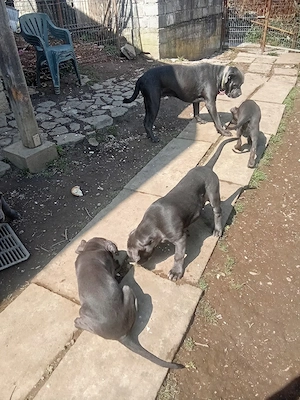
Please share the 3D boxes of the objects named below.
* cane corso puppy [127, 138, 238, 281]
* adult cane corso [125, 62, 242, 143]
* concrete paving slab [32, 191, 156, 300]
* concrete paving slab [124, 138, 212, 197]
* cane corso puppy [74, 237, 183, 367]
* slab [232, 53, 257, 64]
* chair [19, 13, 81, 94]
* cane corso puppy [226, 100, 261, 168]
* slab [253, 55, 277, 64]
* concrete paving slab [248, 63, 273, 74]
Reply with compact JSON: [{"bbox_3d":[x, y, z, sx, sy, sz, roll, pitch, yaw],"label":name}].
[{"bbox_3d":[0.191,0.029,1.732,0.689,0.585,0.286,-30,44,-35],"label":"cane corso puppy"},{"bbox_3d":[0.311,-0.901,3.037,1.079,0.663,0.403,-14,37,-18],"label":"adult cane corso"},{"bbox_3d":[-0.232,0.234,2.001,0.367,0.050,0.997,15,37,21],"label":"concrete paving slab"},{"bbox_3d":[0.204,-0.285,2.749,0.360,0.050,1.001,15,37,21],"label":"concrete paving slab"},{"bbox_3d":[-0.128,0.393,1.375,0.409,0.397,0.474,-5,35,-6],"label":"cane corso puppy"},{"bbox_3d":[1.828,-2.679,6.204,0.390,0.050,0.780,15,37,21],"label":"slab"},{"bbox_3d":[-1.355,-2.027,4.469,0.559,0.897,0.585,17,38,24],"label":"chair"},{"bbox_3d":[0.825,-0.630,2.819,0.254,0.429,0.611,-2,35,-2],"label":"cane corso puppy"},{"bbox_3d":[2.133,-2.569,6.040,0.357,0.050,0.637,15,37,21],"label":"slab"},{"bbox_3d":[1.889,-2.217,5.532,0.338,0.050,0.637,15,37,21],"label":"concrete paving slab"}]

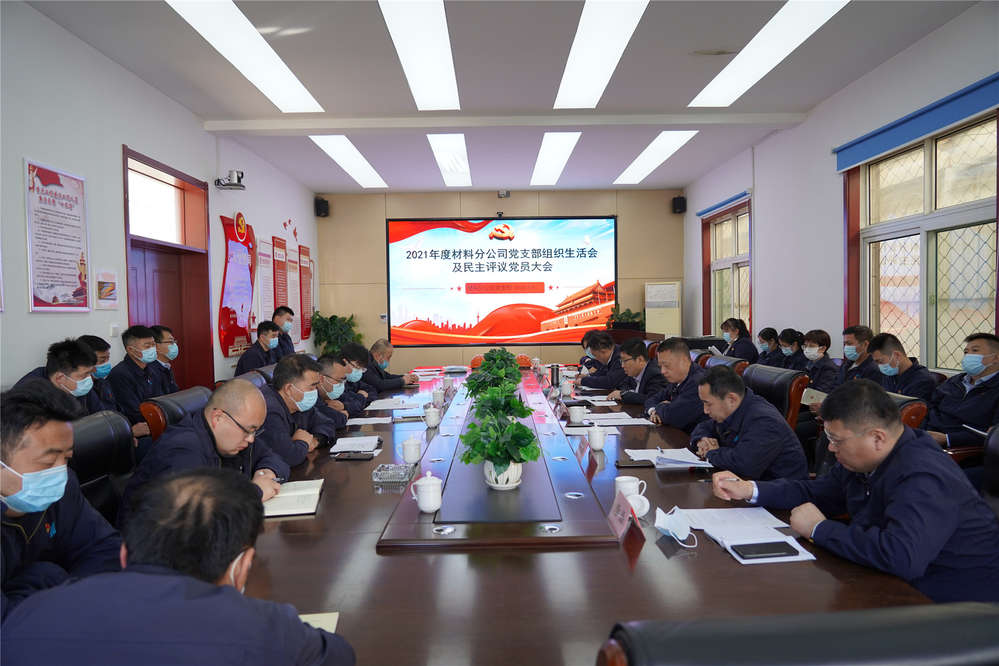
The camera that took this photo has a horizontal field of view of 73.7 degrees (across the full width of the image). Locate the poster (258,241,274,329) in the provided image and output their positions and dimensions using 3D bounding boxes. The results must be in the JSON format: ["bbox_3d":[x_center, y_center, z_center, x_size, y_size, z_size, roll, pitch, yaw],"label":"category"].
[{"bbox_3d":[-2.860,-0.481,8.279,0.030,1.310,0.540,-1,2,-1],"label":"poster"}]

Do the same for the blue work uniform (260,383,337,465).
[{"bbox_3d":[-1.002,0.533,3.029,0.500,0.600,0.550,-1,2,1],"label":"blue work uniform"}]

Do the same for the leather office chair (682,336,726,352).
[{"bbox_3d":[2.266,0.580,7.529,0.600,1.080,0.640,-1,2,0],"label":"leather office chair"}]

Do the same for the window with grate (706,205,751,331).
[{"bbox_3d":[3.082,-0.755,8.937,0.140,1.680,1.660,-1,2,-1],"label":"window with grate"}]

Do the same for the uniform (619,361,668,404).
[{"bbox_3d":[1.053,0.463,4.670,0.540,0.580,0.520,-1,2,0],"label":"uniform"}]

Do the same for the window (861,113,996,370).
[{"bbox_3d":[3.124,-0.600,4.923,0.140,1.680,1.660,-1,2,-1],"label":"window"}]

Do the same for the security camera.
[{"bbox_3d":[-2.732,-1.552,6.724,0.290,0.220,0.200,-1,2,-1],"label":"security camera"}]

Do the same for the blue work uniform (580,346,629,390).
[{"bbox_3d":[0.904,0.409,5.227,0.520,0.600,0.540,-1,2,-1],"label":"blue work uniform"}]

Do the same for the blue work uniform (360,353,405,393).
[{"bbox_3d":[-1.010,0.444,5.613,0.540,0.580,0.520,-1,2,0],"label":"blue work uniform"}]

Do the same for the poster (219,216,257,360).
[{"bbox_3d":[-2.760,-0.535,7.116,0.050,1.532,1.145,-1,2,-1],"label":"poster"}]

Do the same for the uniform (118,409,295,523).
[{"bbox_3d":[-1.055,0.556,2.369,0.510,0.600,0.560,-1,2,-6],"label":"uniform"}]

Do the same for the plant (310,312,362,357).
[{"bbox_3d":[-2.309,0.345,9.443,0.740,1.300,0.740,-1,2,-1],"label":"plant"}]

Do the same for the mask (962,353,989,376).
[{"bbox_3d":[2.659,0.177,3.696,0.090,0.120,0.140,-1,2,-9],"label":"mask"}]

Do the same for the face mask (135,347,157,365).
[{"bbox_3d":[-2.333,0.148,4.363,0.090,0.120,0.140,-1,2,8],"label":"face mask"}]

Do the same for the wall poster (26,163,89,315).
[{"bbox_3d":[-2.811,-0.587,4.274,0.025,0.900,0.582,-1,2,0],"label":"wall poster"}]

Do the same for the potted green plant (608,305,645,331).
[{"bbox_3d":[1.706,-0.210,9.016,0.510,0.350,0.360,-1,2,-1],"label":"potted green plant"}]

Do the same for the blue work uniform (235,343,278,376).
[{"bbox_3d":[-2.041,0.415,5.708,0.450,0.640,0.500,-1,2,0],"label":"blue work uniform"}]

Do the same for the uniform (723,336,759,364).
[{"bbox_3d":[2.217,0.341,6.171,0.450,0.600,0.460,-1,2,0],"label":"uniform"}]

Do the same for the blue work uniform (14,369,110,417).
[{"bbox_3d":[-1.972,0.487,2.990,0.550,0.640,0.520,-1,2,0],"label":"blue work uniform"}]

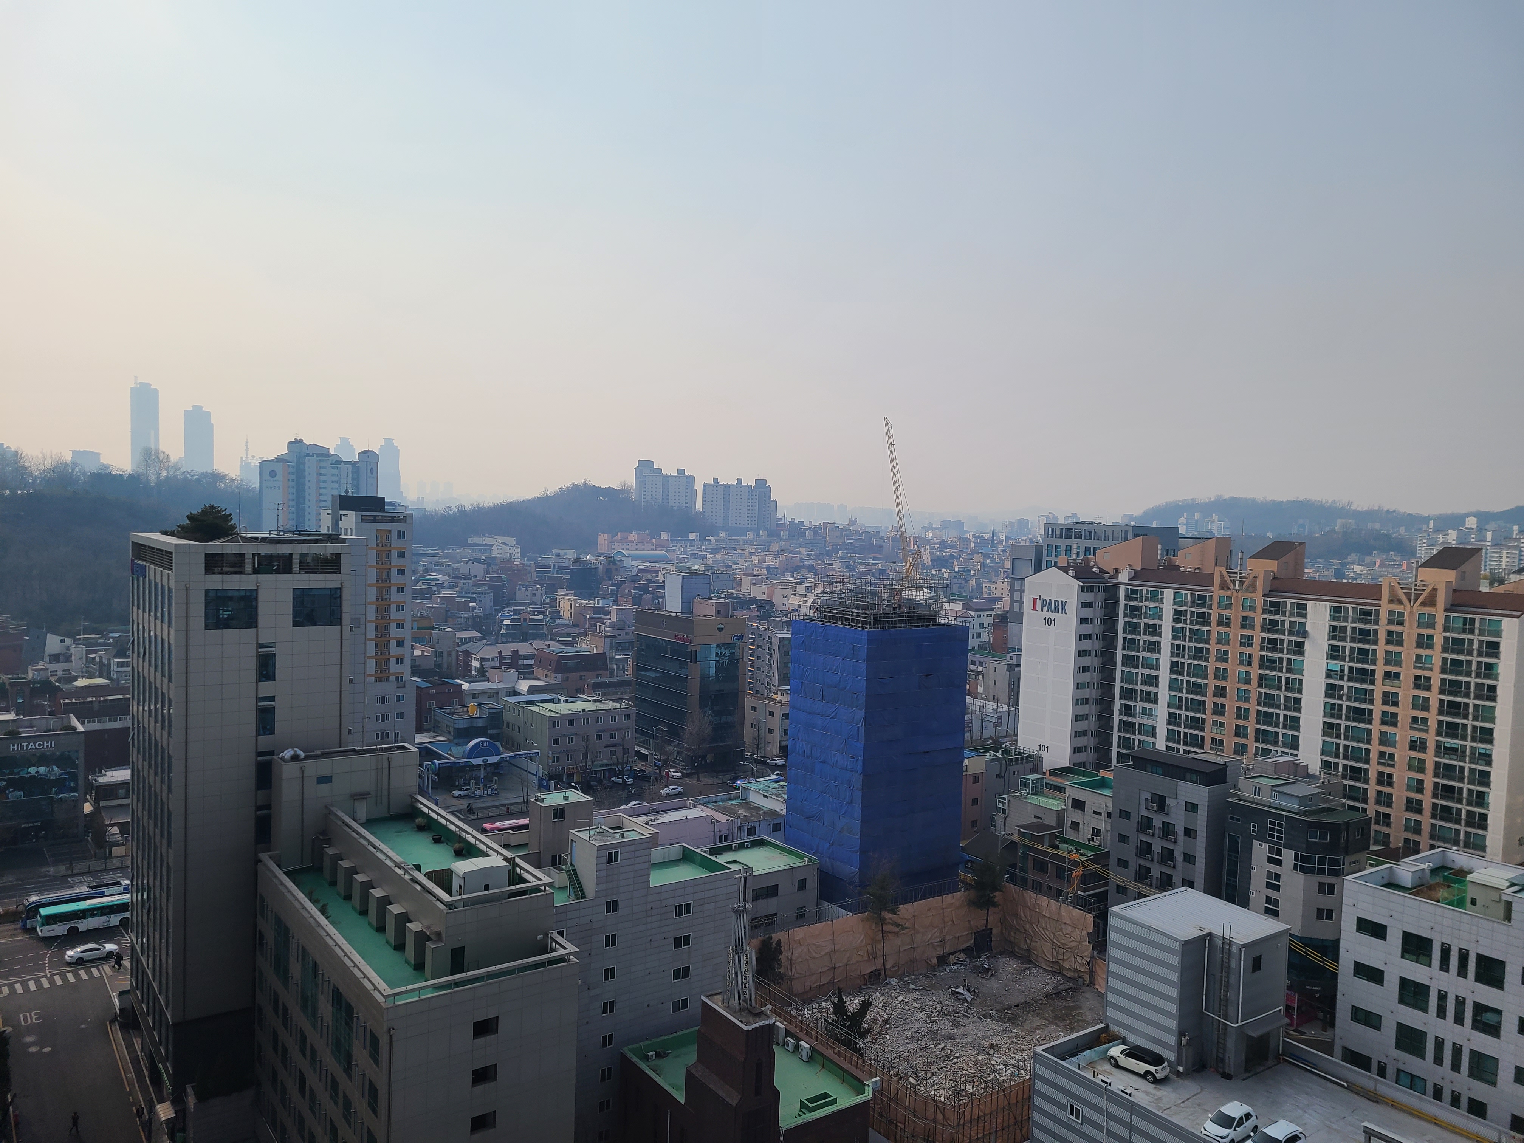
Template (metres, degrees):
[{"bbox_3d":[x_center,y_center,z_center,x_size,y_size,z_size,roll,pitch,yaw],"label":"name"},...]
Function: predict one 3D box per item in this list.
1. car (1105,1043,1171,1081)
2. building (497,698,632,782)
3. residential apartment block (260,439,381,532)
[{"bbox_3d":[22.664,29.185,68.285,1.683,1.407,3.710,-1,4,-40],"label":"car"},{"bbox_3d":[-36.548,31.055,217.328,18.000,11.900,20.500,0,4,-35],"label":"building"},{"bbox_3d":[-187.410,-26.990,485.000,46.000,56.500,20.000,1,3,-21],"label":"residential apartment block"}]

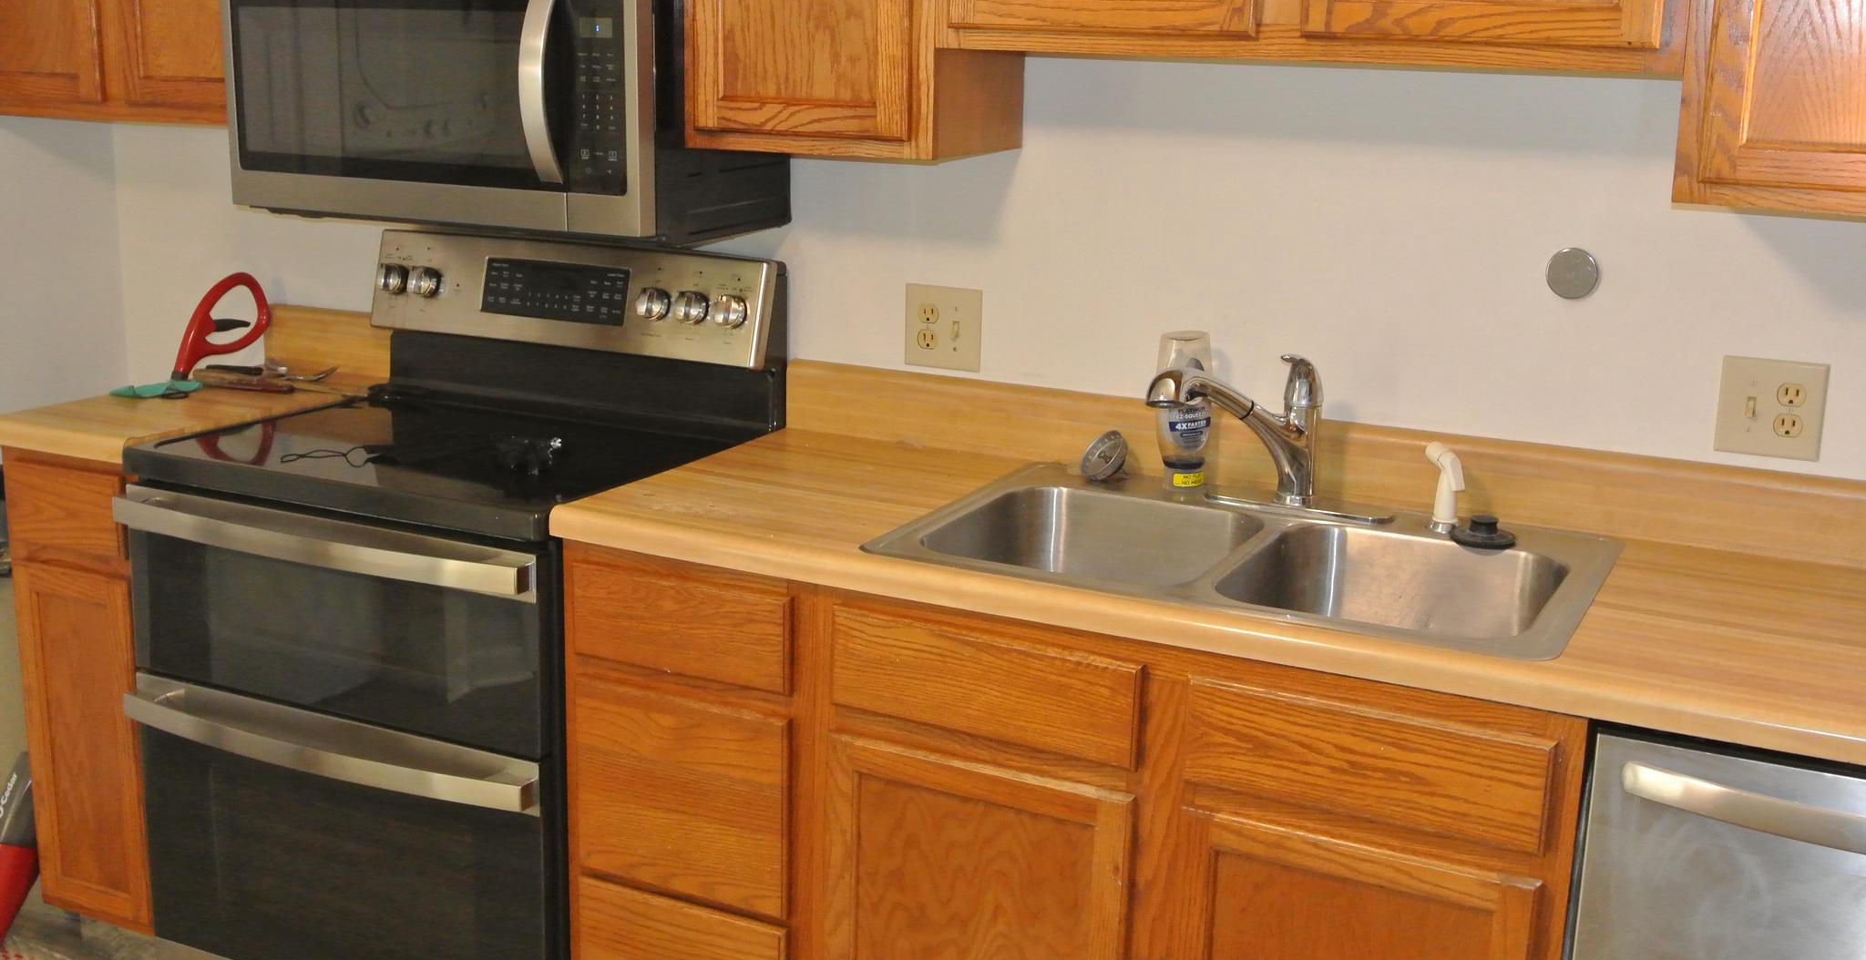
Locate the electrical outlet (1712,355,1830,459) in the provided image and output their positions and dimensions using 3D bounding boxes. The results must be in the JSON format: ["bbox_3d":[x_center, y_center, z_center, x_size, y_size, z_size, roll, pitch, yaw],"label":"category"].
[{"bbox_3d":[1.028,-0.087,2.481,0.122,0.120,0.012,8,15,26],"label":"electrical outlet"}]

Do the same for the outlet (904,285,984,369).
[{"bbox_3d":[0.014,-0.224,2.989,0.122,0.120,0.012,8,15,26],"label":"outlet"}]

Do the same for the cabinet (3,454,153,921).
[{"bbox_3d":[-1.170,0.283,3.393,0.300,0.785,0.605,8,15,26],"label":"cabinet"}]

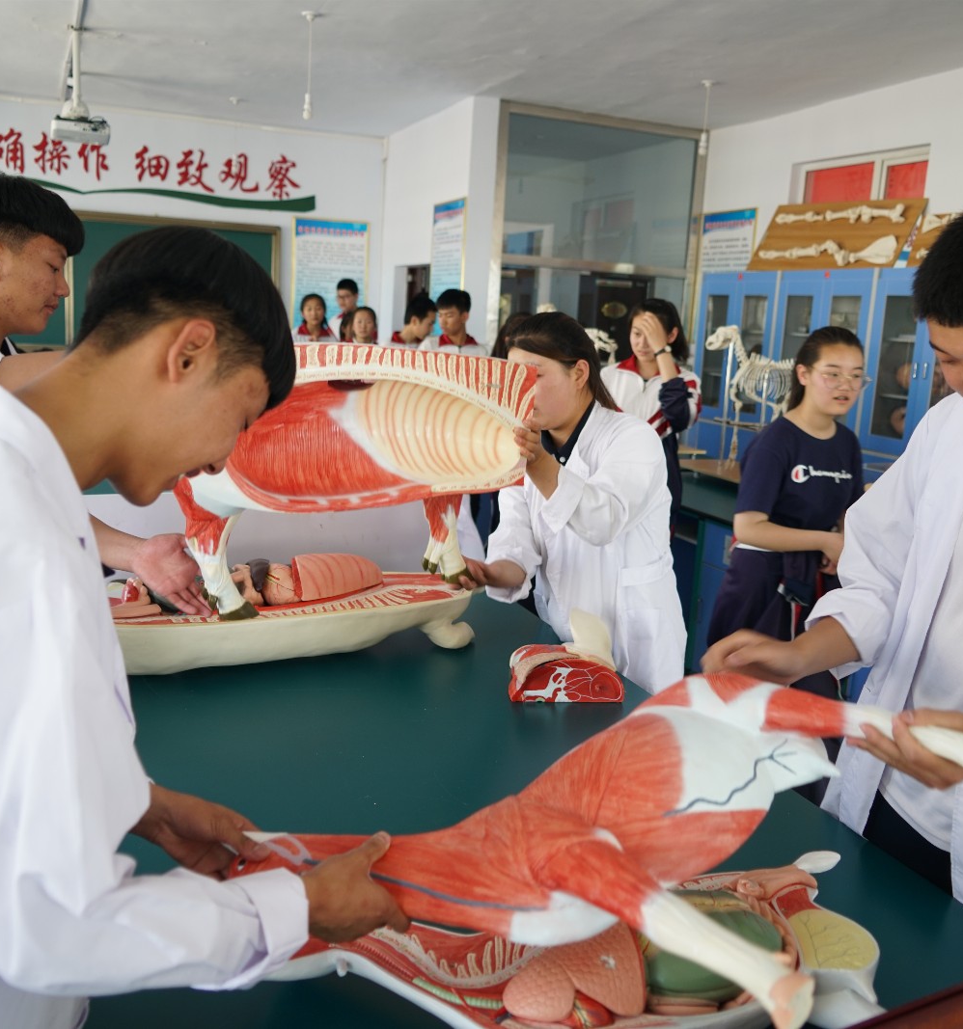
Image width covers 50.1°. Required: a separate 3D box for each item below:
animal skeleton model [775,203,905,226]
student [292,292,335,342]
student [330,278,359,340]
[{"bbox_3d":[2.621,-2.216,7.643,0.070,0.140,1.370,26,1,-25],"label":"animal skeleton model"},{"bbox_3d":[-1.208,-0.741,7.358,0.440,1.637,0.280,1,11,-8],"label":"student"},{"bbox_3d":[-1.056,-0.931,7.844,0.460,1.700,0.280,6,12,12],"label":"student"}]

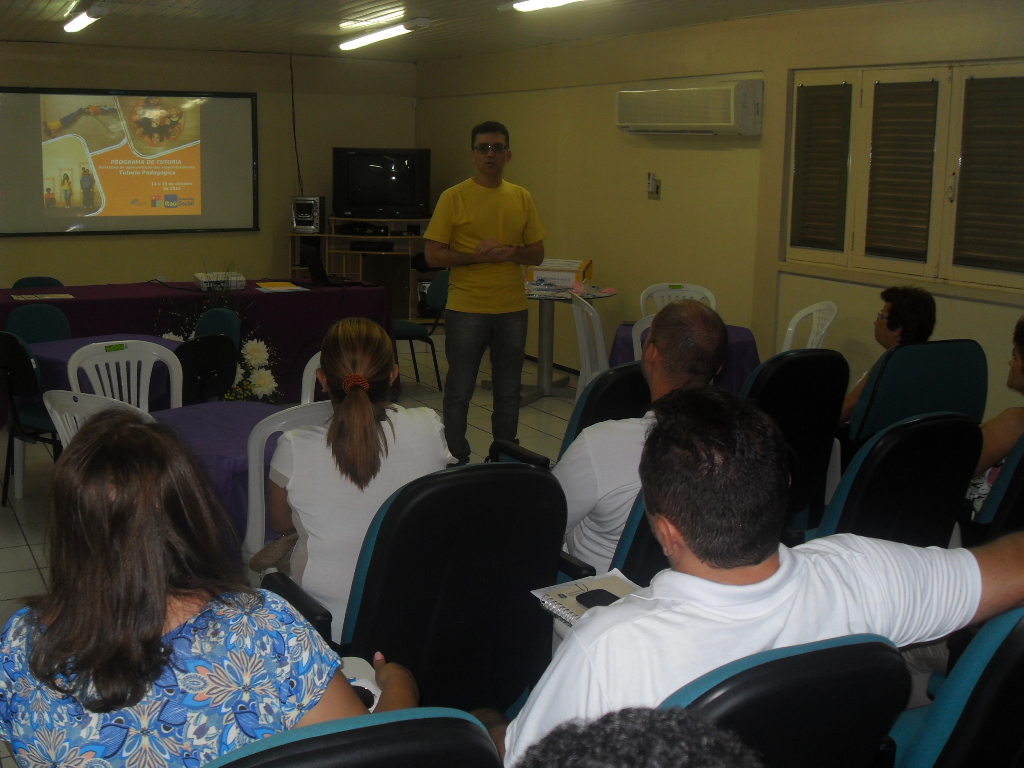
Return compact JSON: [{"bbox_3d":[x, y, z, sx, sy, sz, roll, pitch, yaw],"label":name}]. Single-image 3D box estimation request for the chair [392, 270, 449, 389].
[{"bbox_3d":[-0.743,-0.371,8.271,0.550,0.830,0.470,-5,13,-29],"label":"chair"}]

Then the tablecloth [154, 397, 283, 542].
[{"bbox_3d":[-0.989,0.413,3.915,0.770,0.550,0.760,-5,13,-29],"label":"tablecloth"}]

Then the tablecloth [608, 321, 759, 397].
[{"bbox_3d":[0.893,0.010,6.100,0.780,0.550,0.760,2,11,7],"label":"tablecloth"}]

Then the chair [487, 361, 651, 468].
[{"bbox_3d":[0.280,0.359,4.008,0.640,1.000,0.650,-7,14,-33],"label":"chair"}]

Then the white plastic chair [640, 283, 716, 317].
[{"bbox_3d":[0.912,-0.091,6.573,0.450,0.880,0.520,2,11,6],"label":"white plastic chair"}]

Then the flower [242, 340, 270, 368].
[{"bbox_3d":[-1.474,-0.175,6.800,0.155,0.155,0.110,-2,11,-12],"label":"flower"}]

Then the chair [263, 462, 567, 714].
[{"bbox_3d":[-0.217,0.608,2.749,0.640,1.000,0.650,-7,13,-32],"label":"chair"}]

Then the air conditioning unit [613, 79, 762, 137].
[{"bbox_3d":[1.075,-1.696,7.317,0.210,0.302,1.169,-6,13,-30],"label":"air conditioning unit"}]

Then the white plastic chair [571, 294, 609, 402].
[{"bbox_3d":[0.564,-0.032,6.267,0.520,0.880,0.450,-2,12,-14],"label":"white plastic chair"}]

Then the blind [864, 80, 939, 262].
[{"bbox_3d":[2.011,-1.099,6.130,0.040,0.910,0.430,-5,13,-29],"label":"blind"}]

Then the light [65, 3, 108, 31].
[{"bbox_3d":[-2.567,-2.198,7.128,0.150,0.090,1.200,-5,13,-29],"label":"light"}]

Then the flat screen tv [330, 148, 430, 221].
[{"bbox_3d":[-1.062,-1.736,10.213,0.820,0.590,0.440,3,11,9],"label":"flat screen tv"}]

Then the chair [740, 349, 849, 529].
[{"bbox_3d":[0.829,0.312,4.416,0.600,1.000,0.620,-5,13,-29],"label":"chair"}]

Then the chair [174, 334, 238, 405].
[{"bbox_3d":[-1.494,0.148,5.469,0.520,0.810,0.440,11,16,43],"label":"chair"}]

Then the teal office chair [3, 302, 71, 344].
[{"bbox_3d":[-2.308,0.017,6.085,0.440,0.810,0.520,-10,15,-41],"label":"teal office chair"}]

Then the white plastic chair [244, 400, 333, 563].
[{"bbox_3d":[-0.754,0.451,3.815,0.450,0.880,0.520,-9,15,-38],"label":"white plastic chair"}]

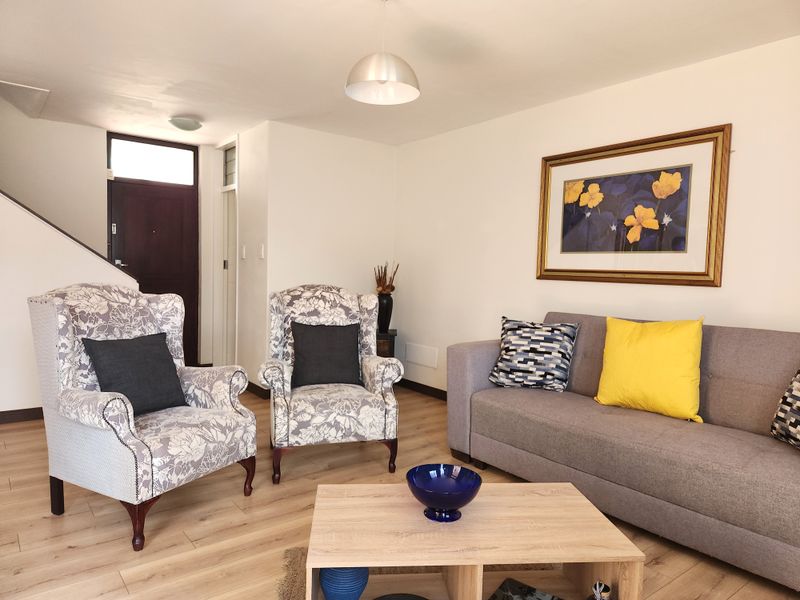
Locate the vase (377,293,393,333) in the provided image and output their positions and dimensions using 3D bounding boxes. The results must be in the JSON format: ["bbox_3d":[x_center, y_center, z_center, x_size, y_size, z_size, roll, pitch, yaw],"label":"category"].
[{"bbox_3d":[-0.141,0.130,5.166,0.150,0.380,0.150,1,3,0],"label":"vase"}]

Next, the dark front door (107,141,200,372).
[{"bbox_3d":[-2.547,-0.407,5.527,0.885,2.460,0.100,-1,4,-38],"label":"dark front door"}]

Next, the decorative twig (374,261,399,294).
[{"bbox_3d":[-0.118,-0.195,5.149,0.235,0.334,0.190,2,4,12],"label":"decorative twig"}]

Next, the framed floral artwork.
[{"bbox_3d":[1.476,-0.575,3.548,0.045,0.927,1.296,-1,4,-38],"label":"framed floral artwork"}]

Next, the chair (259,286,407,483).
[{"bbox_3d":[-0.469,0.463,3.429,0.860,1.095,0.825,0,4,-17],"label":"chair"}]

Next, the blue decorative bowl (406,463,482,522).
[{"bbox_3d":[0.146,0.655,1.778,0.250,0.125,0.250,1,3,0],"label":"blue decorative bowl"}]

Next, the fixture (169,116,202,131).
[{"bbox_3d":[-1.899,-1.547,4.709,0.300,0.100,0.300,-1,4,-38],"label":"fixture"}]

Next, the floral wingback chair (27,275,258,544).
[{"bbox_3d":[-1.290,0.485,2.710,0.825,1.095,0.860,3,4,27],"label":"floral wingback chair"}]

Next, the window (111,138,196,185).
[{"bbox_3d":[-2.524,-1.402,5.451,0.790,0.380,0.060,-1,4,-38],"label":"window"}]

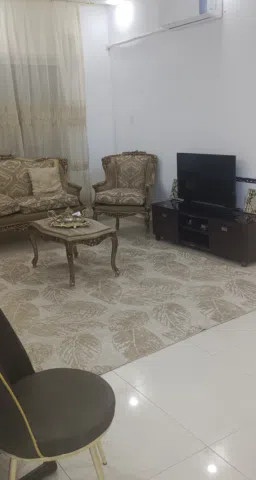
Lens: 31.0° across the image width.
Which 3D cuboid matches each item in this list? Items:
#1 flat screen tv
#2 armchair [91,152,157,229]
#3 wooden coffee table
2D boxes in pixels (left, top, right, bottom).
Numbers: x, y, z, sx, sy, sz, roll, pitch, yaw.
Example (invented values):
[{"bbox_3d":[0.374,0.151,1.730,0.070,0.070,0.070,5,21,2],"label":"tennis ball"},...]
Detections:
[{"bbox_3d":[0.838,-0.646,4.995,0.080,0.540,0.880,-13,19,-34],"label":"flat screen tv"},{"bbox_3d":[0.002,-0.557,5.501,0.690,1.010,0.680,2,17,14],"label":"armchair"},{"bbox_3d":[-0.517,0.082,4.372,0.530,0.450,0.830,-13,19,-34],"label":"wooden coffee table"}]

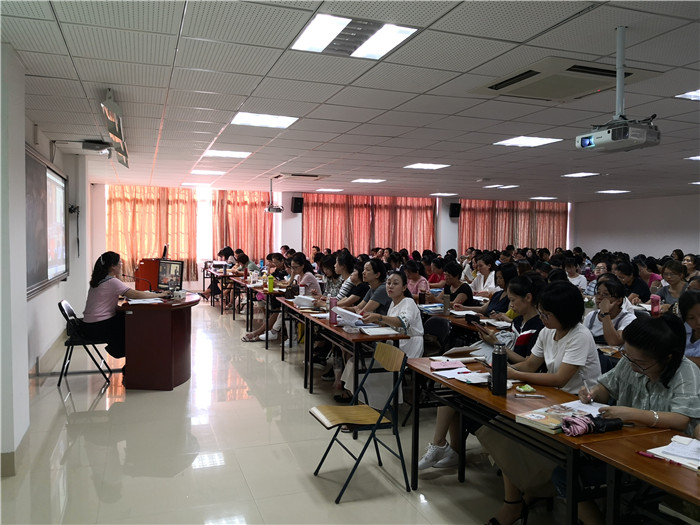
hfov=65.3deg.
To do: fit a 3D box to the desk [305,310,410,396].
[{"bbox_3d":[-0.003,0.901,4.659,0.430,0.740,1.360,-1,3,-18],"label":"desk"}]

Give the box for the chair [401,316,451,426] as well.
[{"bbox_3d":[0.532,0.874,4.530,0.500,0.810,0.450,-1,3,-21],"label":"chair"}]

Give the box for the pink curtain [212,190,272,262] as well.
[{"bbox_3d":[-2.557,-0.620,13.026,1.440,2.130,0.180,-1,3,-21],"label":"pink curtain"}]

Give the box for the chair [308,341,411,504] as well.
[{"bbox_3d":[0.043,0.907,3.201,0.500,0.800,0.420,-1,3,-21],"label":"chair"}]

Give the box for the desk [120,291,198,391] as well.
[{"bbox_3d":[-2.033,0.783,5.925,0.820,0.780,1.650,-1,3,-21],"label":"desk"}]

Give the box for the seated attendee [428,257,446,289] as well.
[{"bbox_3d":[1.299,0.523,8.037,0.720,1.200,0.460,-1,3,-21],"label":"seated attendee"}]

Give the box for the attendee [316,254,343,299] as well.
[{"bbox_3d":[-0.261,0.545,6.094,0.660,1.260,0.480,-1,3,-21],"label":"attendee"}]

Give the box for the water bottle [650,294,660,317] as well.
[{"bbox_3d":[2.945,0.412,5.259,0.078,0.215,0.078,-1,3,-21],"label":"water bottle"}]

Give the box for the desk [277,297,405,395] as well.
[{"bbox_3d":[-0.228,0.870,5.332,0.430,0.740,2.750,-1,3,-18],"label":"desk"}]

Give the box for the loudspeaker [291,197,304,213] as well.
[{"bbox_3d":[-1.273,-1.414,13.315,0.280,0.390,0.250,-1,3,-21],"label":"loudspeaker"}]

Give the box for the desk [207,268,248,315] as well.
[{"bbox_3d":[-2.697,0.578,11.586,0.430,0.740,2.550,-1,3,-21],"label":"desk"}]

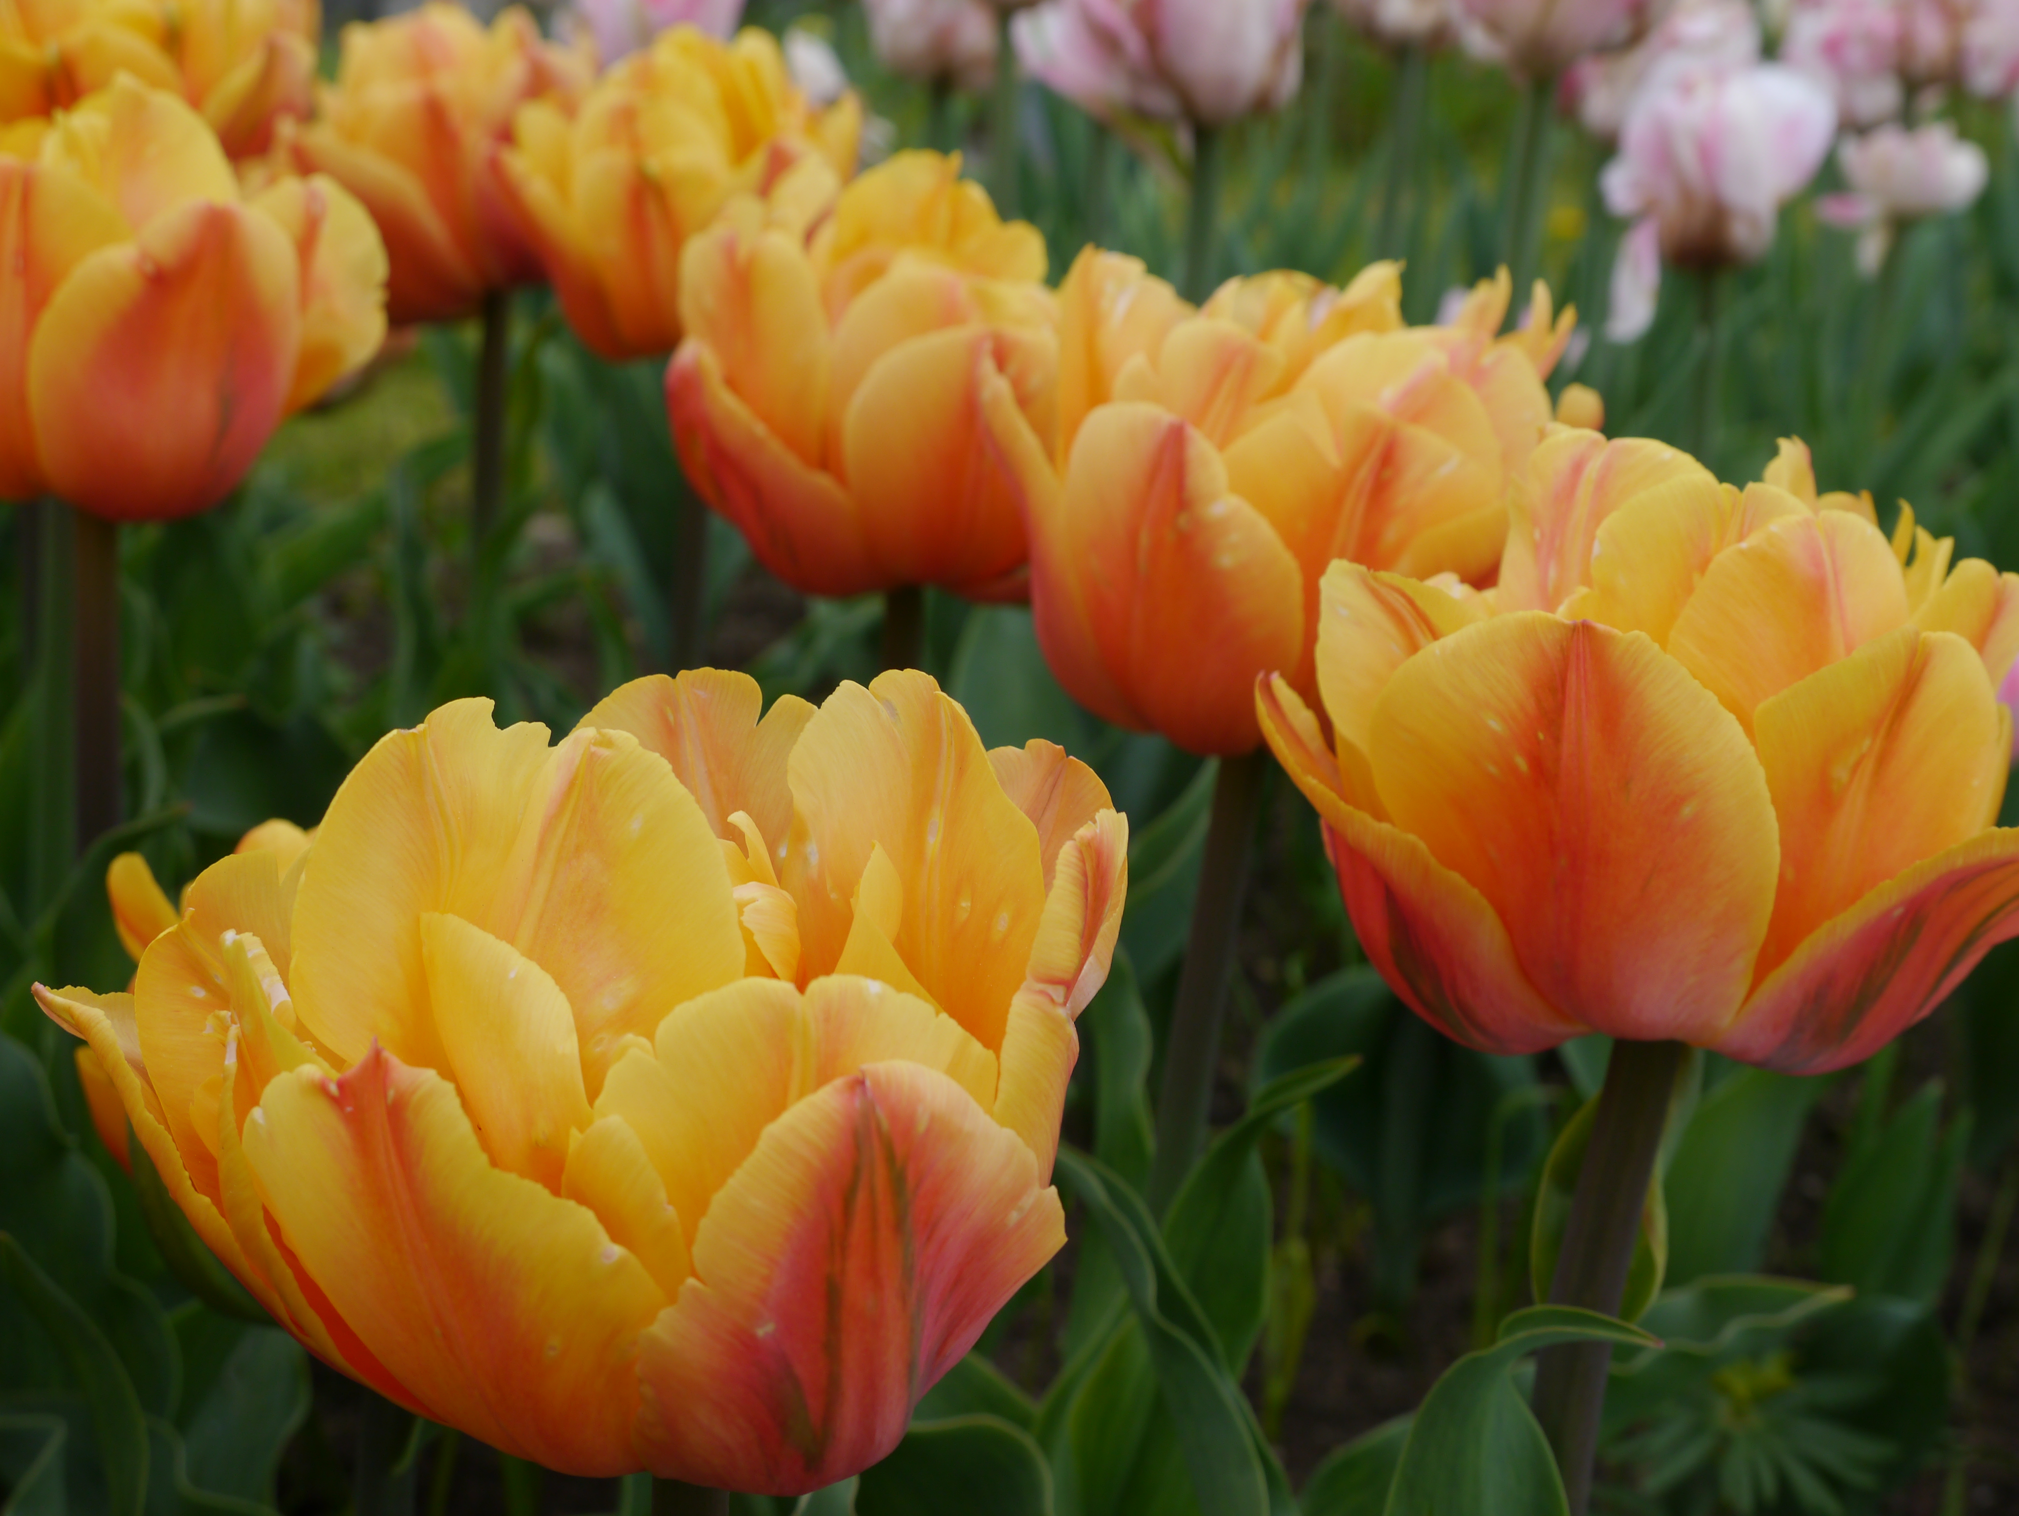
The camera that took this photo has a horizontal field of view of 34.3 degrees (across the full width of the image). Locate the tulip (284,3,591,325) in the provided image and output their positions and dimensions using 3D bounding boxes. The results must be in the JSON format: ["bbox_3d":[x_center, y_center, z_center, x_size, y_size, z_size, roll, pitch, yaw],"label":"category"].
[{"bbox_3d":[-0.136,-0.142,0.780,0.074,0.074,0.073,0,17,0],"label":"tulip"}]

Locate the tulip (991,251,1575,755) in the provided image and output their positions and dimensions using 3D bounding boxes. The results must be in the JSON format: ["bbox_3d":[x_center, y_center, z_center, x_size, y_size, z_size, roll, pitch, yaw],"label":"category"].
[{"bbox_3d":[0.040,-0.037,0.470,0.083,0.070,0.080,0,17,0],"label":"tulip"}]

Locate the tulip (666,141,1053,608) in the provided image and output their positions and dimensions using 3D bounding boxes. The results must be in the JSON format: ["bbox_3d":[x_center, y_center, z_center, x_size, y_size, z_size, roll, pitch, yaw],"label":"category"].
[{"bbox_3d":[-0.026,-0.070,0.600,0.077,0.078,0.077,0,17,0],"label":"tulip"}]

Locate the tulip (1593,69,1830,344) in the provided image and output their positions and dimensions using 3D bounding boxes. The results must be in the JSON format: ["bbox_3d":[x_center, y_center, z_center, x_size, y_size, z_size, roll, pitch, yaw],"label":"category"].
[{"bbox_3d":[0.239,-0.187,1.100,0.078,0.088,0.070,0,17,0],"label":"tulip"}]

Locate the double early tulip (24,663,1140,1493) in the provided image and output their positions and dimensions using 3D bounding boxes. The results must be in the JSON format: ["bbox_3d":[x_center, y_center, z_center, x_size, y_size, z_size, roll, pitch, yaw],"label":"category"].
[{"bbox_3d":[-0.039,0.029,0.300,0.098,0.067,0.095,0,17,0],"label":"double early tulip"}]

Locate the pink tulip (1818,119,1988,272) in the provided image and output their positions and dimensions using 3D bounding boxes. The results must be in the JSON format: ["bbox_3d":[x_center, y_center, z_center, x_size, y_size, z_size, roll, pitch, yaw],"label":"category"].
[{"bbox_3d":[0.320,-0.201,1.170,0.060,0.052,0.055,0,17,0],"label":"pink tulip"}]

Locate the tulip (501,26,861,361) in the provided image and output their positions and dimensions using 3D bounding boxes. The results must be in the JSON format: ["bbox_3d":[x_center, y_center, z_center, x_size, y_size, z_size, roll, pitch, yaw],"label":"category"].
[{"bbox_3d":[-0.070,-0.121,0.700,0.077,0.071,0.075,0,17,0],"label":"tulip"}]

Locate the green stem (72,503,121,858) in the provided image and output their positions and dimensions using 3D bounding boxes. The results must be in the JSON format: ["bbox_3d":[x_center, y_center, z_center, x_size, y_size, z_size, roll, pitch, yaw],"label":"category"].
[{"bbox_3d":[-0.168,-0.014,0.600,0.009,0.068,0.009,0,17,0],"label":"green stem"}]

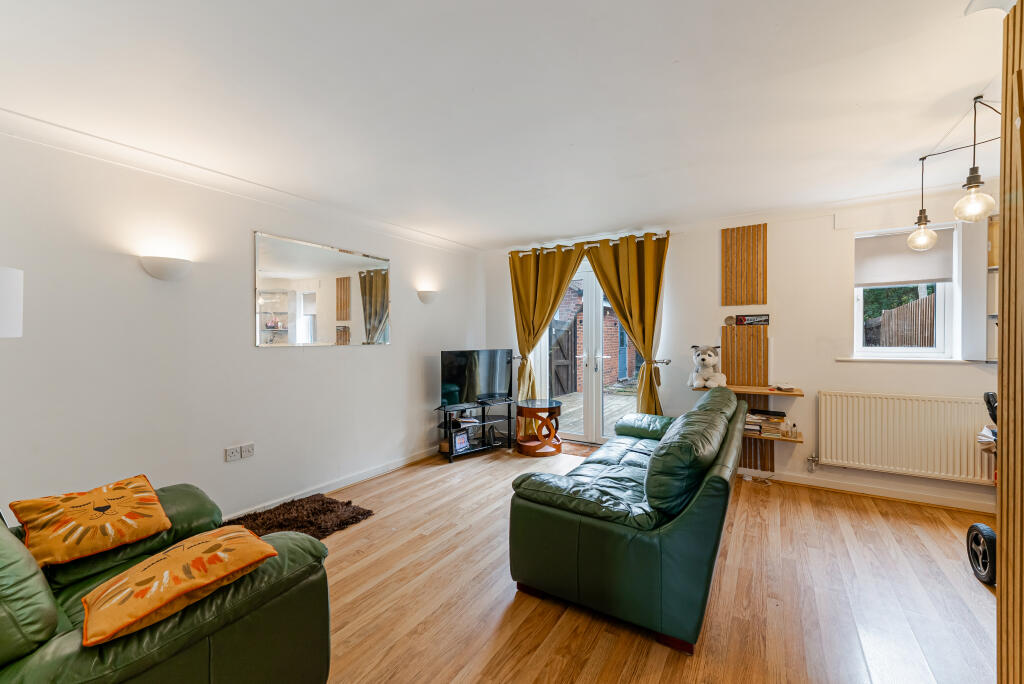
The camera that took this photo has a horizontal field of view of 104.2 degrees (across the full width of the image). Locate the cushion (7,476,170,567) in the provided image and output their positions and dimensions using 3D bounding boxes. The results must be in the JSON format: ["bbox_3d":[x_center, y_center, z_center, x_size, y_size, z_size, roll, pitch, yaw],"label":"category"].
[{"bbox_3d":[-1.722,0.718,1.664,0.360,0.130,0.420,38,10,18],"label":"cushion"}]

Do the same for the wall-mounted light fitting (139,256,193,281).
[{"bbox_3d":[-2.052,-0.433,2.390,0.109,0.123,0.251,0,1,33],"label":"wall-mounted light fitting"}]

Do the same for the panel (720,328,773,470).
[{"bbox_3d":[2.159,0.509,3.680,0.388,1.323,0.026,0,1,33],"label":"panel"}]

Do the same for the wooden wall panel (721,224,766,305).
[{"bbox_3d":[2.142,-0.703,3.679,0.360,0.726,0.026,0,1,33],"label":"wooden wall panel"}]

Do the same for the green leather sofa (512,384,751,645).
[{"bbox_3d":[0.957,0.827,2.656,0.998,0.858,2.061,0,1,32],"label":"green leather sofa"}]

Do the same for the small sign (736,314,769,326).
[{"bbox_3d":[2.138,-0.190,3.541,0.249,0.090,0.016,0,0,34],"label":"small sign"}]

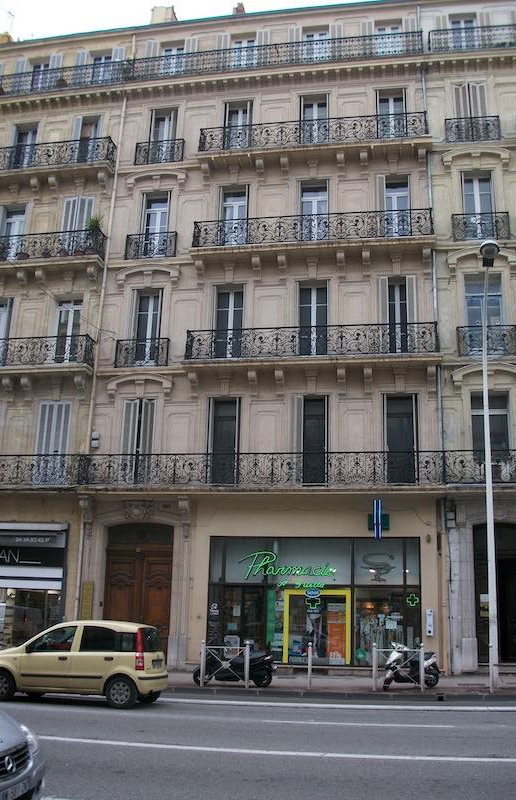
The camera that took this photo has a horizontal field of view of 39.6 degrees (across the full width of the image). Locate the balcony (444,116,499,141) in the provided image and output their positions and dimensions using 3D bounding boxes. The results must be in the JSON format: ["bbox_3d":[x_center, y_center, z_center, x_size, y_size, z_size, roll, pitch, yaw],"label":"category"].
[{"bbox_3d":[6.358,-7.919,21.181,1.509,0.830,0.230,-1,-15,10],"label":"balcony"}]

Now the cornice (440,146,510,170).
[{"bbox_3d":[6.753,-7.546,22.304,2.035,0.670,0.300,-1,-16,9],"label":"cornice"}]

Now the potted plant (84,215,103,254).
[{"bbox_3d":[-5.072,-5.036,22.102,0.578,1.457,0.500,-1,-15,10],"label":"potted plant"}]

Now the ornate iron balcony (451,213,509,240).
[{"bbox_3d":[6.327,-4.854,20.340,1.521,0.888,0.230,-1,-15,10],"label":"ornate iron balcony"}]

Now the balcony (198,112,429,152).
[{"bbox_3d":[1.700,-7.874,21.727,6.850,0.830,0.720,-1,-16,9],"label":"balcony"}]

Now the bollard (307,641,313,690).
[{"bbox_3d":[1.120,5.731,15.448,0.090,0.980,0.090,-1,-16,9],"label":"bollard"}]

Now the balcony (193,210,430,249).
[{"bbox_3d":[1.553,-4.871,20.996,6.934,0.867,0.620,-1,-15,10],"label":"balcony"}]

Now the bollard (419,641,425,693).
[{"bbox_3d":[3.383,5.535,14.796,0.100,1.000,0.100,-1,-16,9],"label":"bollard"}]

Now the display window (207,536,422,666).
[{"bbox_3d":[1.424,5.241,18.750,5.542,3.231,0.200,-1,-15,10],"label":"display window"}]

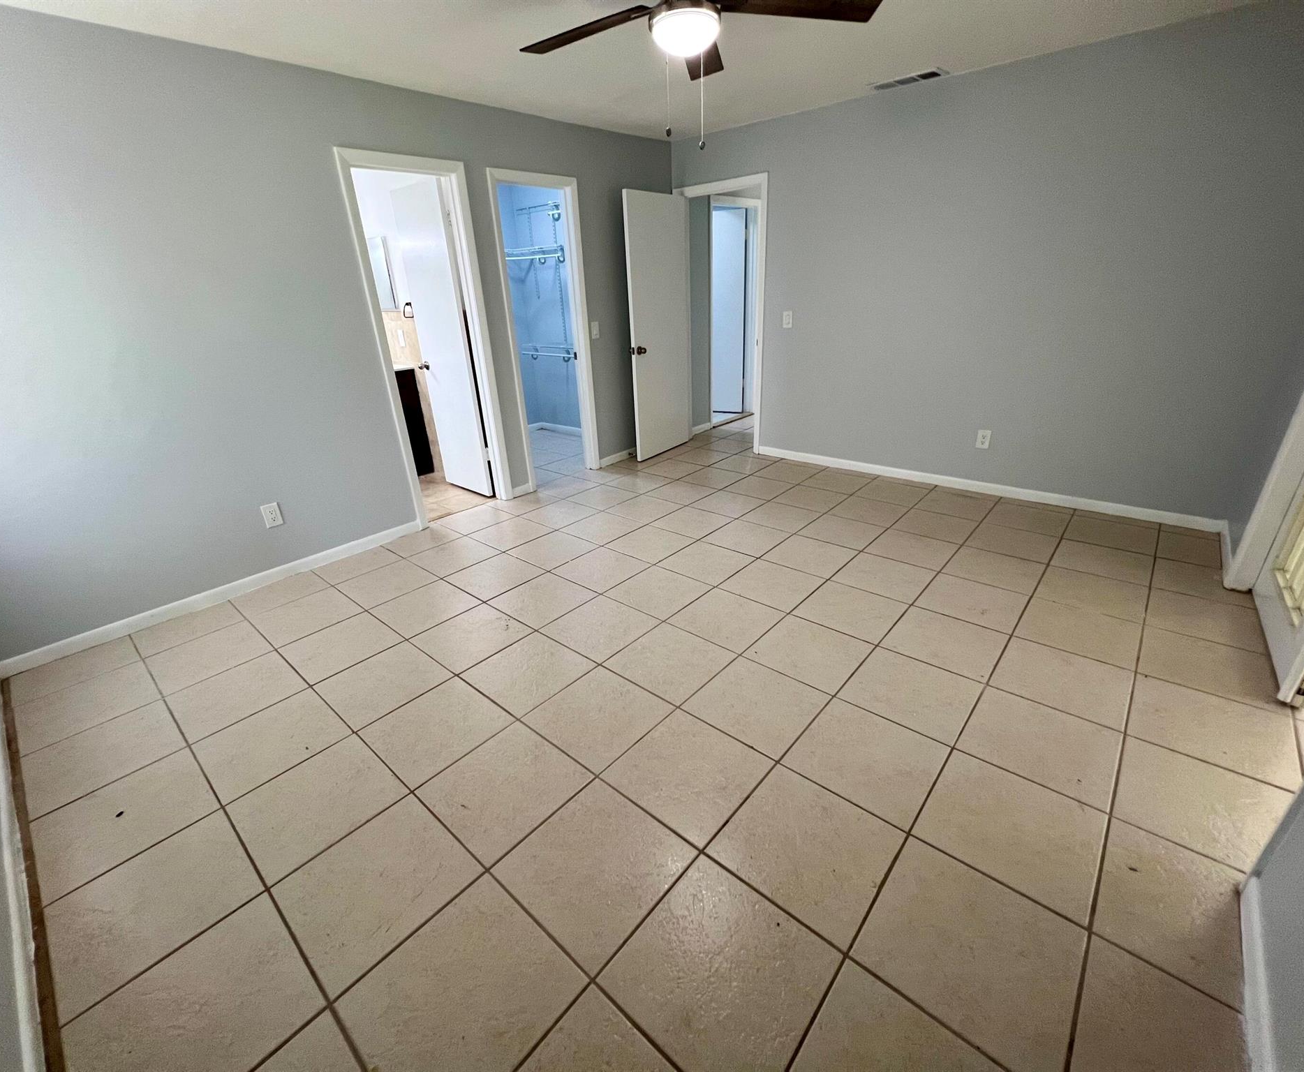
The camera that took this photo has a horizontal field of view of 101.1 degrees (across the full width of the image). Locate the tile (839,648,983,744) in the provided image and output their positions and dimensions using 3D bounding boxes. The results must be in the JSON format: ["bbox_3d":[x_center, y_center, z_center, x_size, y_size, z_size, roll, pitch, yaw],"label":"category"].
[{"bbox_3d":[0.993,0.597,2.062,0.409,0.012,0.412,18,31,38],"label":"tile"}]

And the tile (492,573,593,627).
[{"bbox_3d":[-0.554,0.329,2.755,0.398,0.010,0.398,17,31,38],"label":"tile"}]

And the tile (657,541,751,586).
[{"bbox_3d":[0.319,0.155,3.108,0.415,0.012,0.415,18,31,38],"label":"tile"}]

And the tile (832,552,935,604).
[{"bbox_3d":[1.225,0.214,2.823,0.400,0.010,0.400,17,31,38],"label":"tile"}]

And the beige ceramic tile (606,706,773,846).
[{"bbox_3d":[0.113,0.729,1.668,0.393,0.010,0.393,17,31,38],"label":"beige ceramic tile"}]

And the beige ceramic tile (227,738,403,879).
[{"bbox_3d":[-1.011,0.804,1.630,0.393,0.010,0.393,17,31,38],"label":"beige ceramic tile"}]

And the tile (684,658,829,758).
[{"bbox_3d":[0.392,0.628,2.014,0.398,0.010,0.398,17,31,38],"label":"tile"}]

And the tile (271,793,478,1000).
[{"bbox_3d":[-0.743,0.943,1.466,0.407,0.012,0.400,18,31,38],"label":"tile"}]

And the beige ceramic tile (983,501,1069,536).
[{"bbox_3d":[2.398,-0.102,3.422,0.400,0.010,0.400,17,31,38],"label":"beige ceramic tile"}]

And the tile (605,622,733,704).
[{"bbox_3d":[0.078,0.529,2.263,0.398,0.010,0.398,17,31,38],"label":"tile"}]

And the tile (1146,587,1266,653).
[{"bbox_3d":[2.479,0.383,2.390,0.410,0.012,0.415,18,32,39],"label":"tile"}]

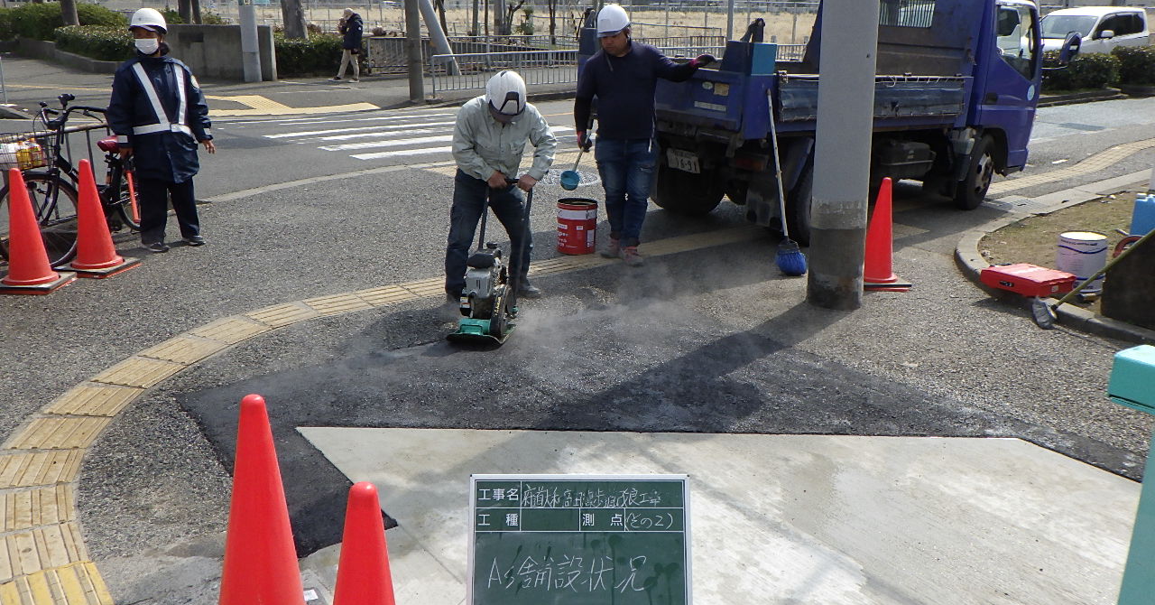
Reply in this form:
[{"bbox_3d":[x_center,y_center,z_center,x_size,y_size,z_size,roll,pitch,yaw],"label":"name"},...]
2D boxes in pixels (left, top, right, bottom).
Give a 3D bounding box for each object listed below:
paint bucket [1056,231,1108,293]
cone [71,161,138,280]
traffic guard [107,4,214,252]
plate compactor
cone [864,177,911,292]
[{"bbox_3d":[3.257,-0.265,6.017,0.290,0.340,0.290,1,17,0],"label":"paint bucket"},{"bbox_3d":[-3.057,-0.538,5.872,0.370,0.705,0.370,3,17,8],"label":"cone"},{"bbox_3d":[-2.836,-1.164,6.351,0.630,1.630,0.400,-14,23,-40],"label":"traffic guard"},{"bbox_3d":[-0.448,-0.229,4.918,0.330,0.780,0.750,5,17,12],"label":"plate compactor"},{"bbox_3d":[1.970,-0.456,6.066,0.400,0.700,0.400,1,16,-3],"label":"cone"}]

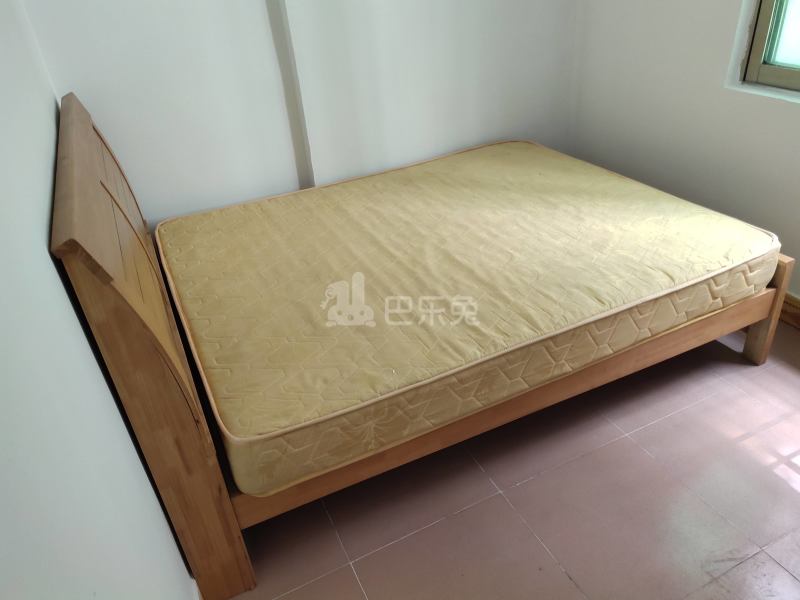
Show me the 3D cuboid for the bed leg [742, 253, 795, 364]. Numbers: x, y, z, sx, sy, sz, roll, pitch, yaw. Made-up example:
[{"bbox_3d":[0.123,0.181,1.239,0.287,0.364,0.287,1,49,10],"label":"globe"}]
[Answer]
[{"bbox_3d":[1.345,0.040,2.116,0.046,0.433,0.074,-17,32,-19],"label":"bed leg"}]

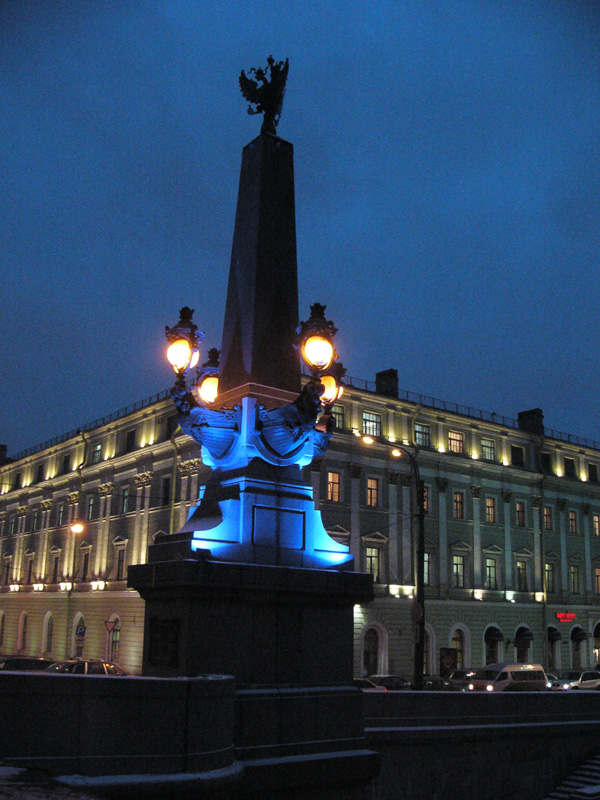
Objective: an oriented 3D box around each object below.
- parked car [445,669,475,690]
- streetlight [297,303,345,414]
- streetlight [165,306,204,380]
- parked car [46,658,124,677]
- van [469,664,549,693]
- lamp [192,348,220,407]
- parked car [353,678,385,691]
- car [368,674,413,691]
[{"bbox_3d":[10.939,18.621,54.694,4.550,1.740,1.820,13,-19,-36],"label":"parked car"},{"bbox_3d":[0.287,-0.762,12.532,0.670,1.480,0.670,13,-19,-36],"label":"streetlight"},{"bbox_3d":[-1.787,-0.906,12.839,0.610,1.140,0.610,1,-15,0],"label":"streetlight"},{"bbox_3d":[-9.700,11.870,35.500,4.450,1.500,1.750,14,-19,-38],"label":"parked car"},{"bbox_3d":[12.879,17.589,51.715,5.350,2.270,1.880,13,-19,-36],"label":"van"},{"bbox_3d":[-1.523,-0.367,14.847,0.610,1.120,0.610,1,-15,0],"label":"lamp"},{"bbox_3d":[2.793,16.374,46.484,4.350,1.420,1.700,13,-19,-36],"label":"parked car"},{"bbox_3d":[4.850,17.324,49.905,4.250,1.460,1.720,13,-19,-36],"label":"car"}]

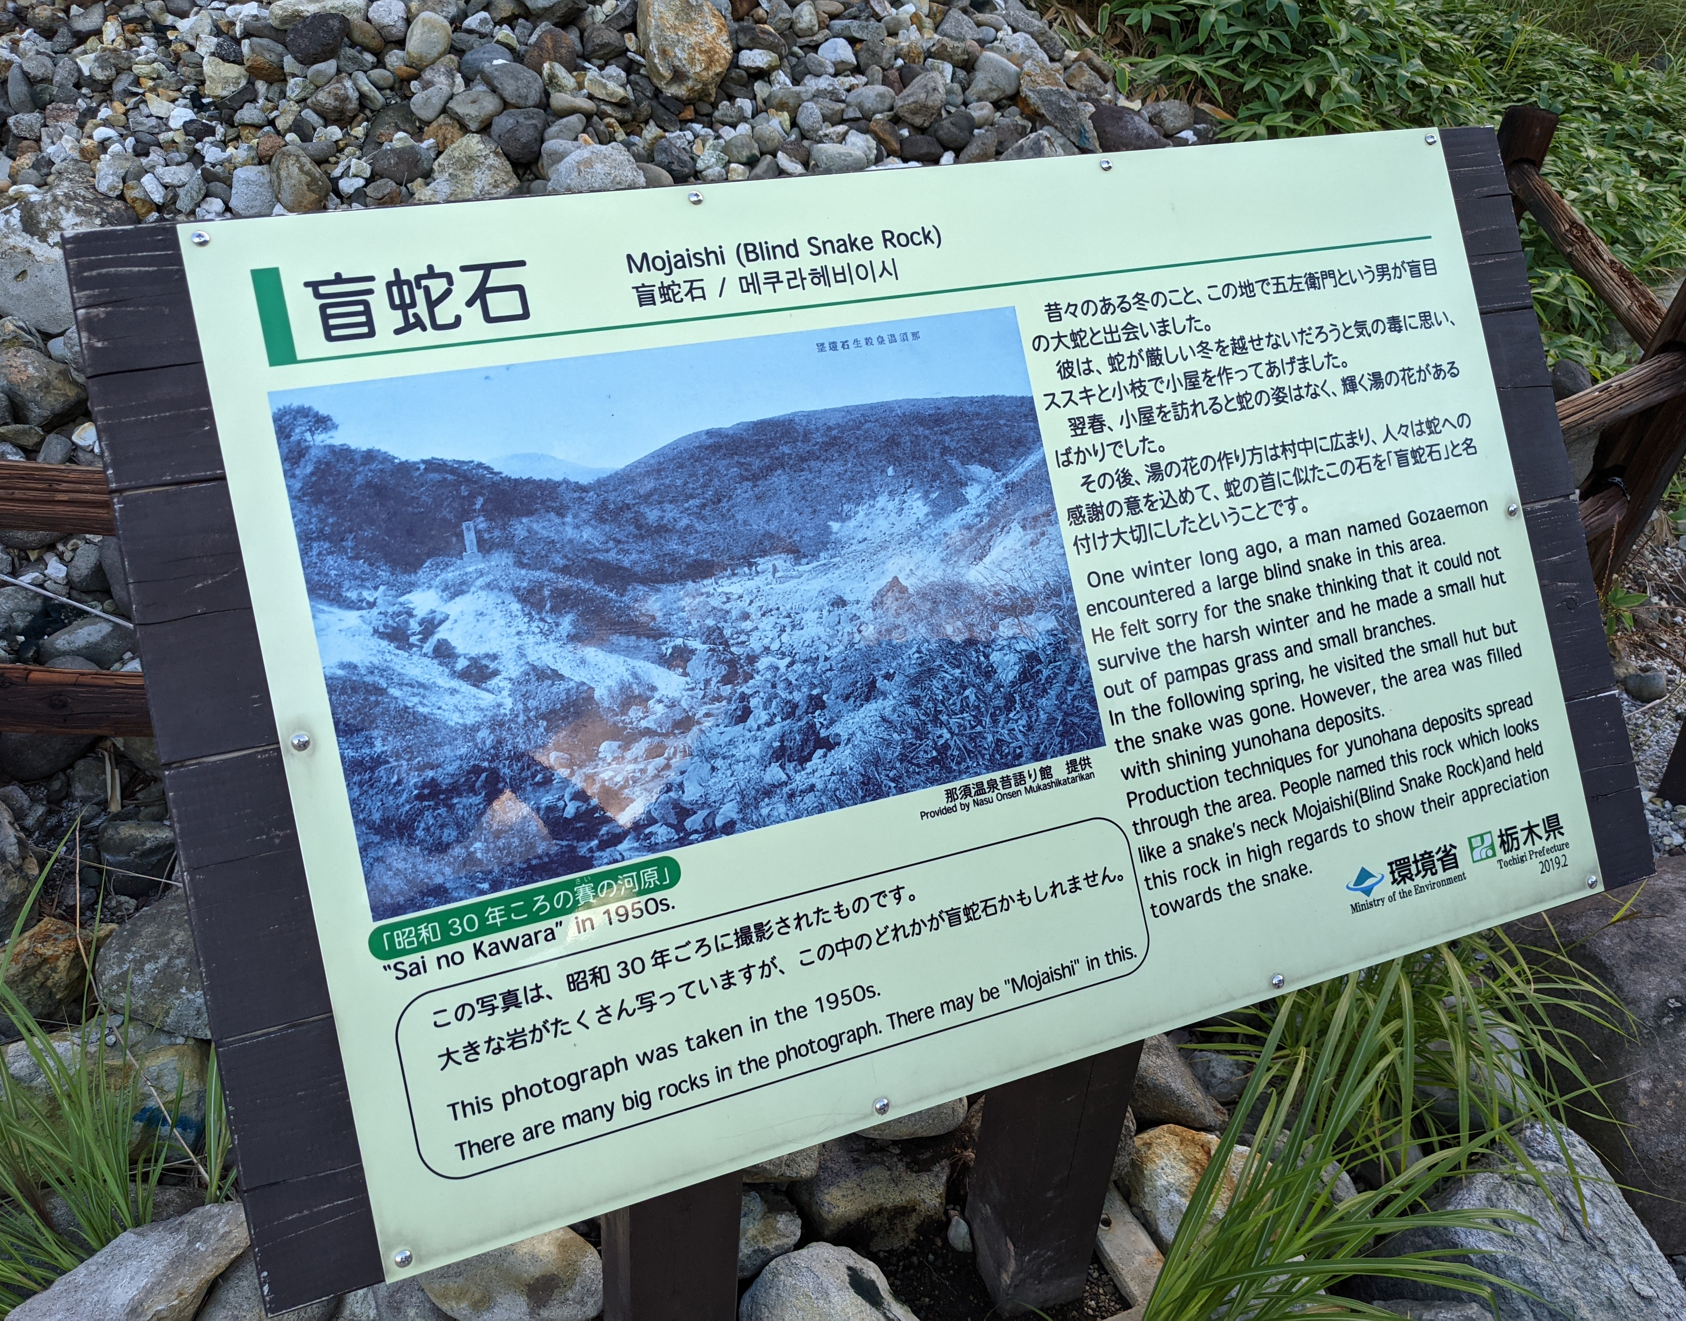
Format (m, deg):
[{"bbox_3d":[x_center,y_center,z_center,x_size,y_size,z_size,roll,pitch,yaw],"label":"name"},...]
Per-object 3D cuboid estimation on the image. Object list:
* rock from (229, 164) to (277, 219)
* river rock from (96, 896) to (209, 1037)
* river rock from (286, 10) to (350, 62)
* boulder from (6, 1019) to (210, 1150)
[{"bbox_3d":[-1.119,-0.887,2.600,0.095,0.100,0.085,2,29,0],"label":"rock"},{"bbox_3d":[-0.918,0.412,1.850,0.200,0.170,0.190,-17,38,-28],"label":"river rock"},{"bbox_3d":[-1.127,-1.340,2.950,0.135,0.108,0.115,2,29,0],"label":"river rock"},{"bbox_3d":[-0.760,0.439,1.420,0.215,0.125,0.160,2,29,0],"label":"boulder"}]

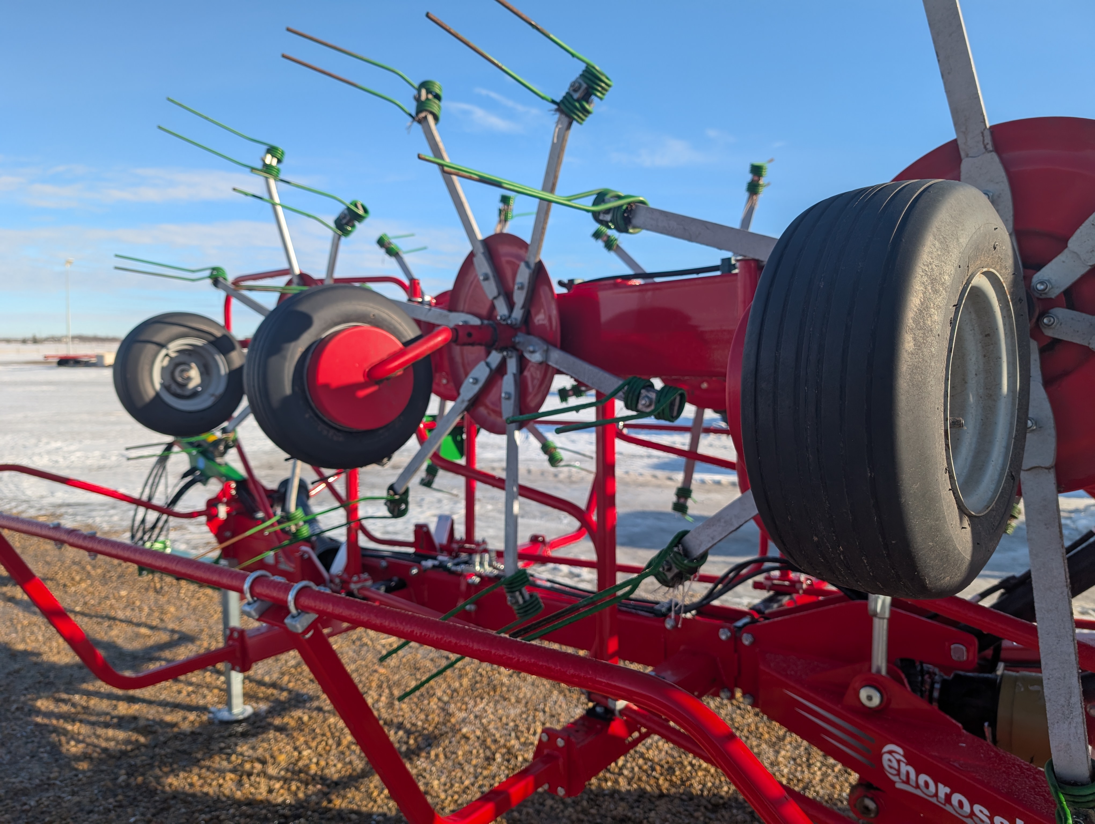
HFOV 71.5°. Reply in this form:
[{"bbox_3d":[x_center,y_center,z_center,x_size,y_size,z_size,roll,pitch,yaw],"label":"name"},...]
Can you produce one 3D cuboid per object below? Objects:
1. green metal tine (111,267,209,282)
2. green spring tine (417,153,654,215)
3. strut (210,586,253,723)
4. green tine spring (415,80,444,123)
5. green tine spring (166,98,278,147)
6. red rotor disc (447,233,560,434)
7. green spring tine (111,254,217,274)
[{"bbox_3d":[-1.554,-0.555,3.085,0.363,0.034,0.012,2,19,-28],"label":"green metal tine"},{"bbox_3d":[-0.023,-0.386,1.314,0.402,0.041,0.119,-1,25,-30],"label":"green spring tine"},{"bbox_3d":[-1.358,0.981,3.240,0.170,0.650,0.170,4,7,38],"label":"strut"},{"bbox_3d":[-0.322,-0.848,2.074,0.068,0.105,0.068,-3,-13,-38],"label":"green tine spring"},{"bbox_3d":[-1.140,-1.008,2.674,0.384,0.012,0.045,15,-17,-38],"label":"green tine spring"},{"bbox_3d":[-0.111,-0.202,2.023,0.060,0.524,0.524,-3,6,-38],"label":"red rotor disc"},{"bbox_3d":[-1.582,-0.612,3.166,0.393,0.047,0.012,3,34,-27],"label":"green spring tine"}]

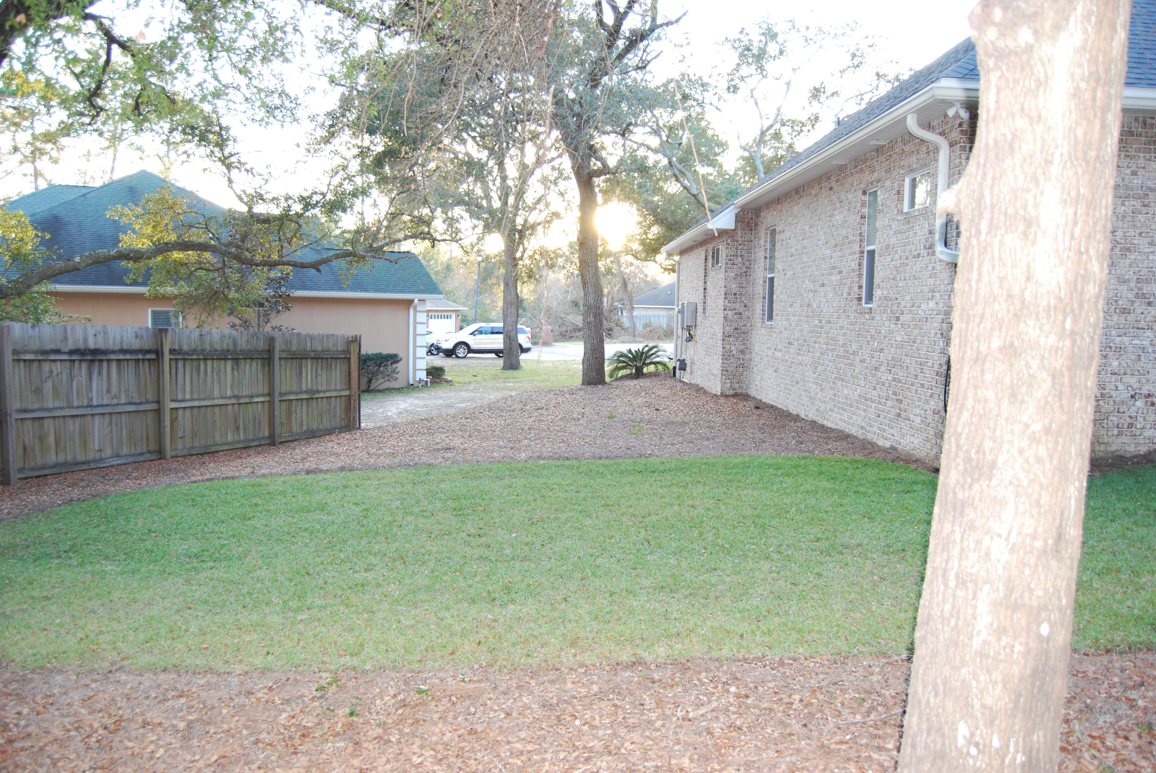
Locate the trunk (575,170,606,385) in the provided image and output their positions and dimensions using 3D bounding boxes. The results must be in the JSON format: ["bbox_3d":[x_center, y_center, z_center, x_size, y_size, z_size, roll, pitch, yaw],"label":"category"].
[{"bbox_3d":[0.364,-3.101,25.019,0.911,6.176,0.800,1,5,0],"label":"trunk"}]

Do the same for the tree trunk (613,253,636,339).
[{"bbox_3d":[3.877,-7.514,71.676,1.771,7.120,1.200,1,5,0],"label":"tree trunk"}]

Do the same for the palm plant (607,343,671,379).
[{"bbox_3d":[1.928,-0.779,27.250,2.069,1.107,2.028,1,5,0],"label":"palm plant"}]

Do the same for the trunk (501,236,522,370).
[{"bbox_3d":[-2.767,-3.459,35.949,0.834,5.510,0.780,1,5,0],"label":"trunk"}]

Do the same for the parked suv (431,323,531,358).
[{"bbox_3d":[-4.970,-2.457,45.700,5.000,1.790,2.020,-2,6,-27],"label":"parked suv"}]

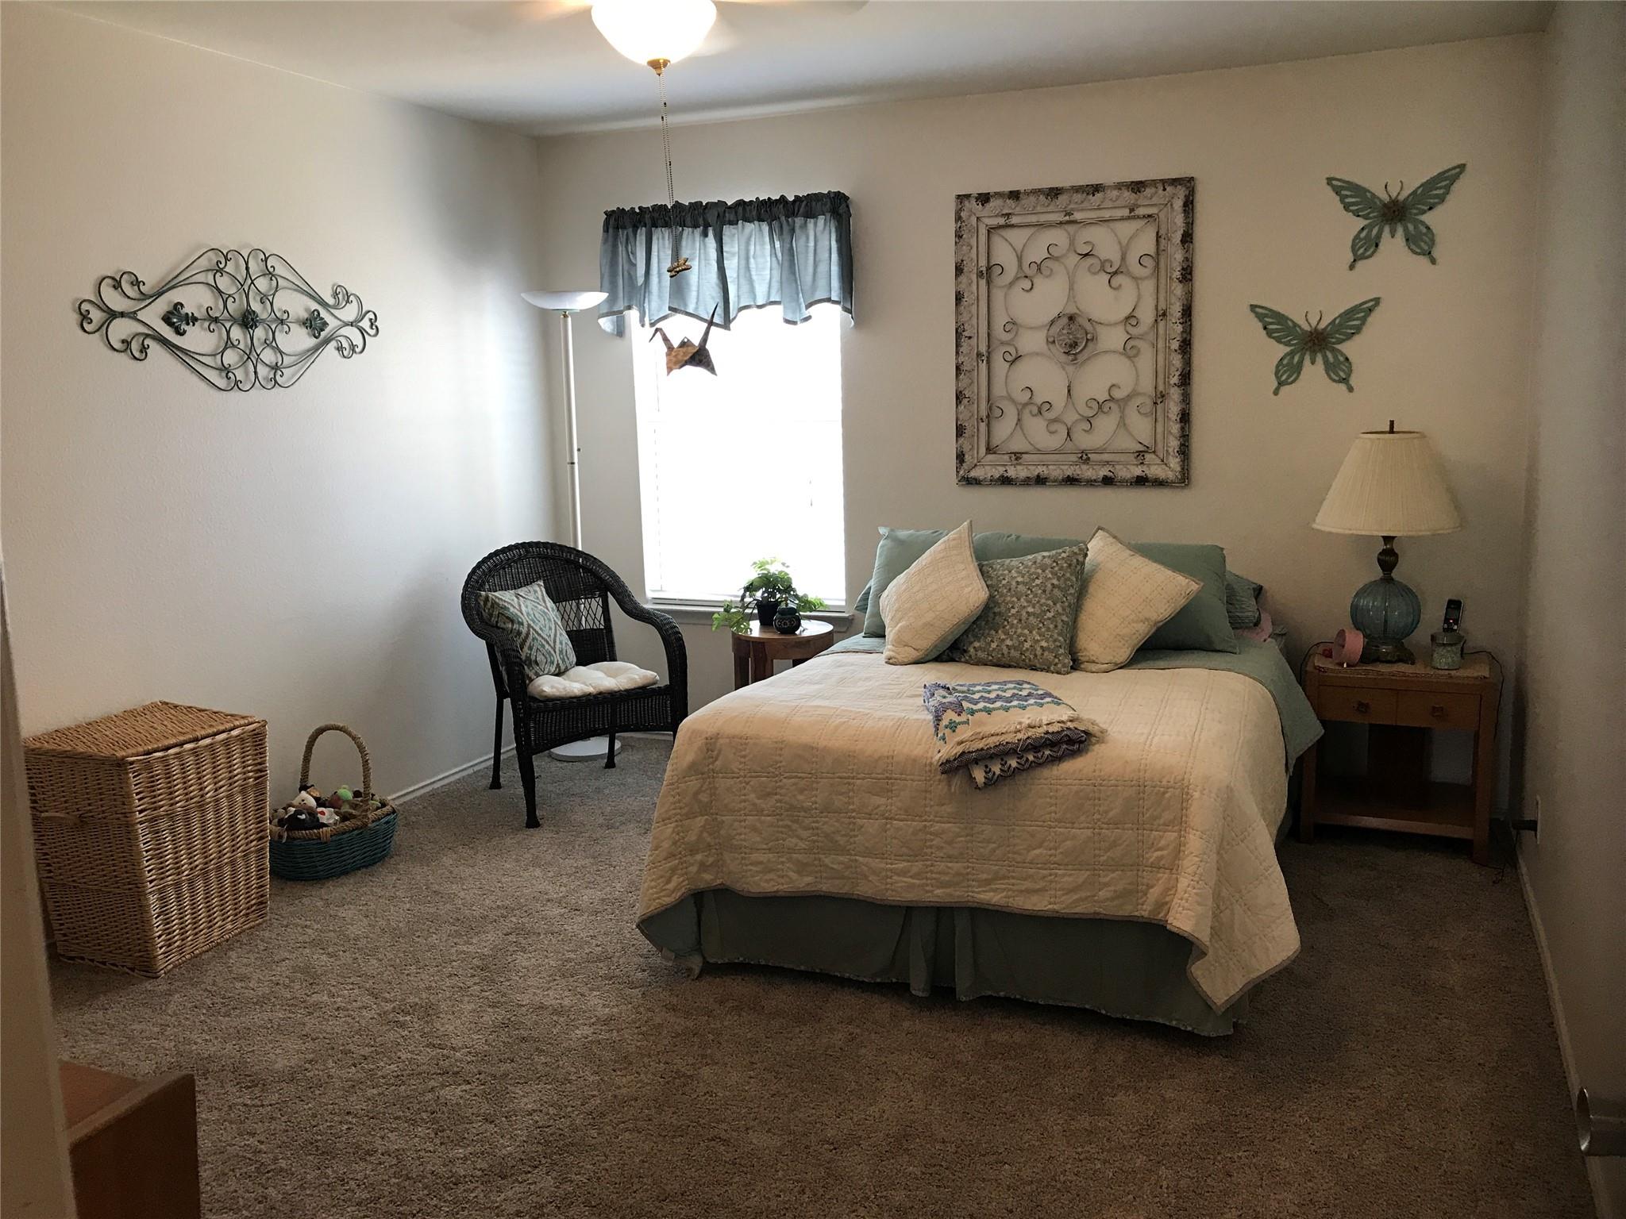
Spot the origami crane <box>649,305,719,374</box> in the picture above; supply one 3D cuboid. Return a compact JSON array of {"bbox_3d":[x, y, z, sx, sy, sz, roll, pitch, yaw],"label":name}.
[{"bbox_3d":[-0.283,-0.590,2.887,0.132,0.150,0.096,3,11,25],"label":"origami crane"}]

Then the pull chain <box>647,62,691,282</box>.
[{"bbox_3d":[-0.309,-0.939,2.812,0.076,0.456,0.051,3,11,24],"label":"pull chain"}]

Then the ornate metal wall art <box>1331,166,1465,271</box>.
[{"bbox_3d":[1.790,-1.207,4.062,0.390,0.295,0.035,3,11,24],"label":"ornate metal wall art"}]

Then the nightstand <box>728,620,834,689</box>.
[{"bbox_3d":[-0.111,0.370,5.260,0.405,0.588,0.405,3,11,24],"label":"nightstand"}]

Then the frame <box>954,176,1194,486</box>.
[{"bbox_3d":[0.882,-0.928,4.518,0.813,1.010,0.040,3,11,24],"label":"frame"}]

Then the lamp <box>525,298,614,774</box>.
[{"bbox_3d":[-0.954,-0.316,5.229,0.345,1.835,0.345,3,11,24],"label":"lamp"}]

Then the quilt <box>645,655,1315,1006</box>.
[{"bbox_3d":[0.689,0.515,4.124,1.591,0.648,1.925,3,11,24],"label":"quilt"}]

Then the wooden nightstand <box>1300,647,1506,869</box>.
[{"bbox_3d":[1.933,0.474,4.360,0.578,0.587,0.365,3,11,24],"label":"wooden nightstand"}]

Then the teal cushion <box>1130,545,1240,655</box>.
[{"bbox_3d":[1.130,-0.063,4.547,0.669,0.425,0.162,3,-17,24],"label":"teal cushion"}]

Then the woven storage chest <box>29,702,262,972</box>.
[{"bbox_3d":[-1.783,0.620,3.604,0.400,0.590,0.420,3,11,24],"label":"woven storage chest"}]

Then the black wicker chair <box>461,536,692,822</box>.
[{"bbox_3d":[-0.950,0.248,5.048,0.669,0.942,0.709,-7,11,-29],"label":"black wicker chair"}]

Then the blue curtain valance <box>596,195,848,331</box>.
[{"bbox_3d":[-0.349,-1.289,4.964,1.060,0.475,0.100,3,11,24],"label":"blue curtain valance"}]

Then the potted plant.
[{"bbox_3d":[-0.159,-0.056,4.903,0.400,0.270,0.340,3,11,24],"label":"potted plant"}]

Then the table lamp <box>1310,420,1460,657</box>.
[{"bbox_3d":[1.771,-0.203,4.037,0.415,0.742,0.415,3,11,24],"label":"table lamp"}]

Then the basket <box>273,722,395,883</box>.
[{"bbox_3d":[-1.526,0.587,4.177,0.330,0.440,0.395,3,11,24],"label":"basket"}]

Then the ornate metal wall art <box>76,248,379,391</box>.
[{"bbox_3d":[-1.725,-0.882,4.015,0.045,0.430,1.150,3,11,24],"label":"ornate metal wall art"}]

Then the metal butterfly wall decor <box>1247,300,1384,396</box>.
[{"bbox_3d":[1.698,-0.890,4.479,0.415,0.309,0.030,3,11,24],"label":"metal butterfly wall decor"}]

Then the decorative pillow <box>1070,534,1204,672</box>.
[{"bbox_3d":[0.985,-0.001,4.280,0.425,0.395,0.152,35,-10,33],"label":"decorative pillow"}]

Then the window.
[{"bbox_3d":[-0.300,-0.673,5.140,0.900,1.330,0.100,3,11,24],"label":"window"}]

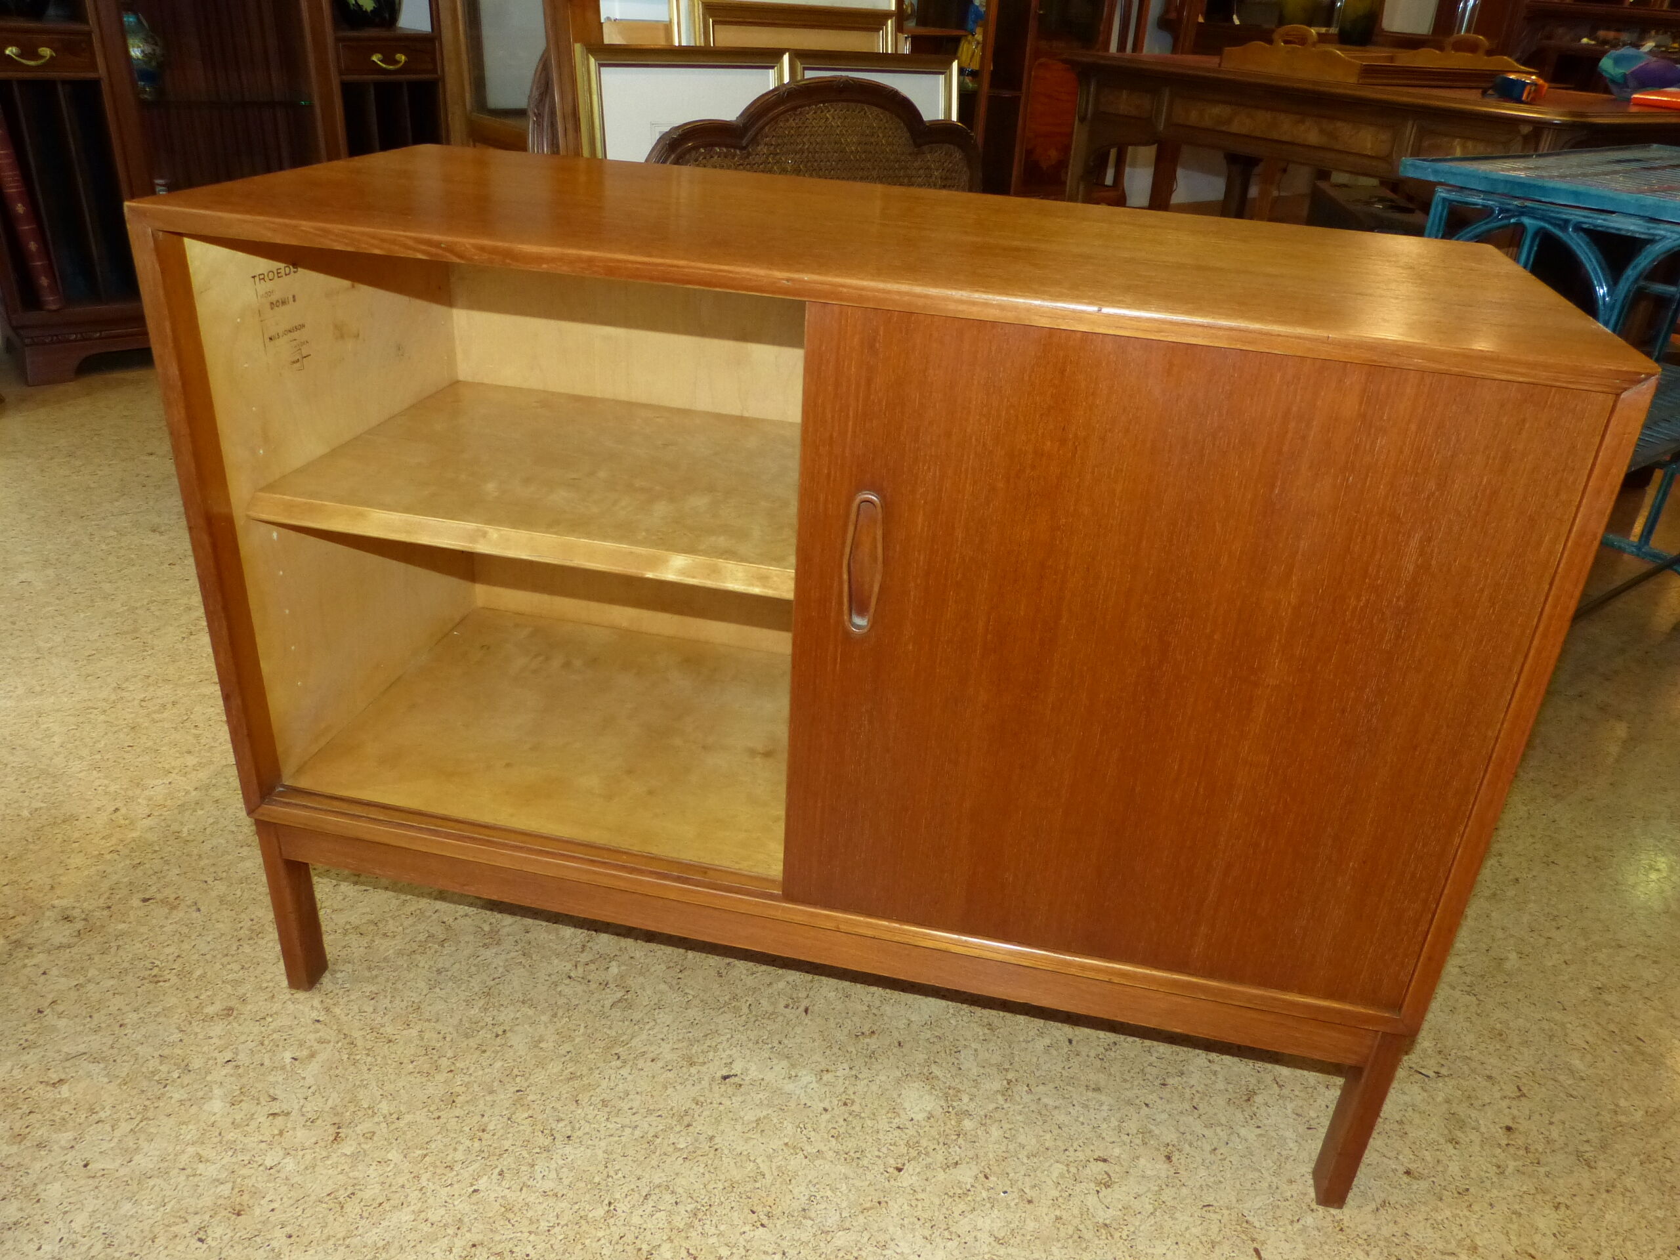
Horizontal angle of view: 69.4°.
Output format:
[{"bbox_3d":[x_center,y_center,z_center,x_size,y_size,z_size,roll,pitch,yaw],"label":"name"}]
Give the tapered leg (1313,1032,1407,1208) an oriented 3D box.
[{"bbox_3d":[0.468,0.434,1.099,0.022,0.219,0.037,9,28,9],"label":"tapered leg"}]

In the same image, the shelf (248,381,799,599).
[{"bbox_3d":[-0.242,-0.160,1.230,0.520,0.021,0.398,9,28,9],"label":"shelf"}]

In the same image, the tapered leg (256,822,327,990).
[{"bbox_3d":[-0.566,0.279,1.261,0.024,0.218,0.037,9,28,9],"label":"tapered leg"}]

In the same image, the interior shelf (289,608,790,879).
[{"bbox_3d":[-0.262,0.112,1.358,0.520,0.022,0.421,9,28,9],"label":"interior shelf"}]

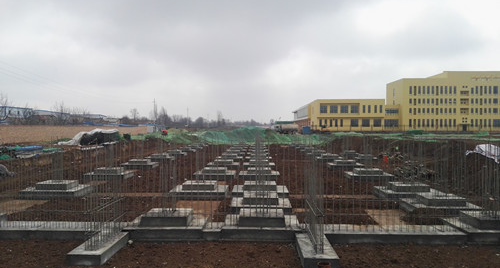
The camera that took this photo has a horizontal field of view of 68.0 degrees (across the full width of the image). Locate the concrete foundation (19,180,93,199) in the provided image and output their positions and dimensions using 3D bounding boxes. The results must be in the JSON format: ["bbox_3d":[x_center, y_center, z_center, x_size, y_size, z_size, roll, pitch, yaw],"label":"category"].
[{"bbox_3d":[-9.191,2.594,17.715,2.491,0.609,1.997,0,1,1],"label":"concrete foundation"}]

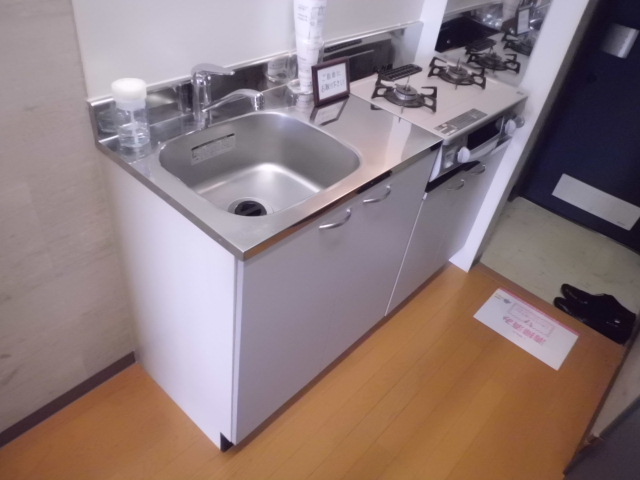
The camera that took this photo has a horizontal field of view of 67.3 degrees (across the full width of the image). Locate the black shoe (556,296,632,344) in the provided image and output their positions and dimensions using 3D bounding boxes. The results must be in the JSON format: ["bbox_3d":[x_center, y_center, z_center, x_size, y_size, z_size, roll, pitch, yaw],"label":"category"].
[{"bbox_3d":[1.180,0.340,2.086,0.307,0.104,0.109,34,46,26],"label":"black shoe"}]

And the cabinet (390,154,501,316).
[{"bbox_3d":[0.289,-0.139,1.910,0.474,0.644,0.589,34,46,26],"label":"cabinet"}]

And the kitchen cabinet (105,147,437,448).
[{"bbox_3d":[-0.136,0.078,1.463,0.485,0.811,0.711,34,46,26],"label":"kitchen cabinet"}]

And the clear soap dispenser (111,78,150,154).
[{"bbox_3d":[-0.411,-0.274,1.058,0.072,0.127,0.072,34,46,26],"label":"clear soap dispenser"}]

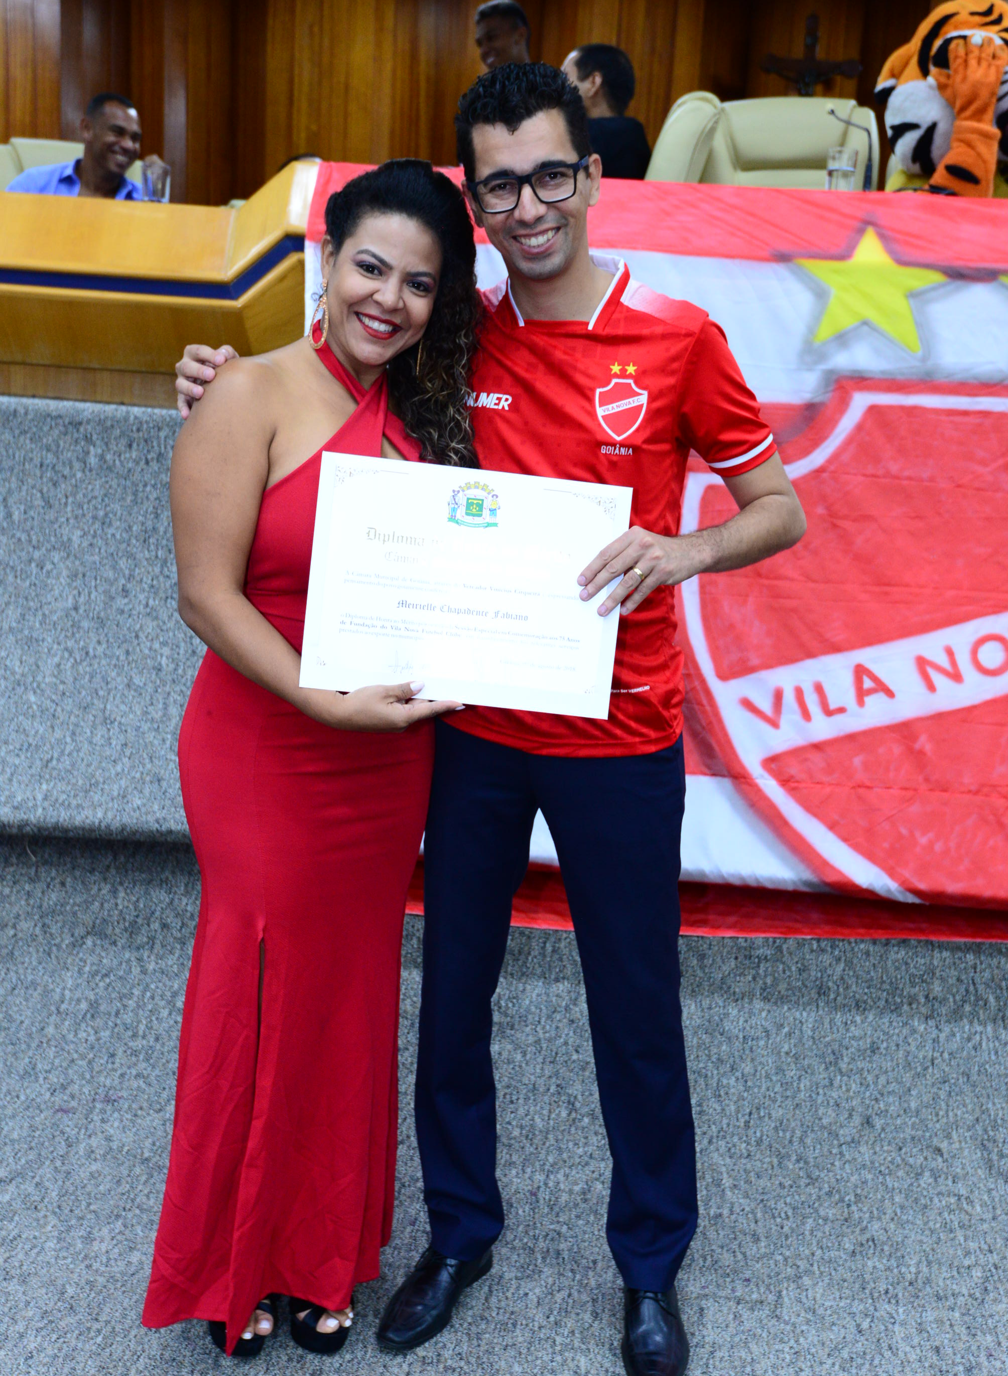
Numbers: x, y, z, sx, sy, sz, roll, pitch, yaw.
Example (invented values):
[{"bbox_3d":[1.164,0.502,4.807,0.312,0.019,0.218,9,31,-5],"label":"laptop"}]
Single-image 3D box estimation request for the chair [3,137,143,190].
[{"bbox_3d":[-1.506,-1.194,4.756,0.660,1.140,0.680,2,11,-8],"label":"chair"}]

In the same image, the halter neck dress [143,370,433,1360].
[{"bbox_3d":[-0.294,0.246,2.007,0.410,1.410,0.360,0,12,-18],"label":"halter neck dress"}]

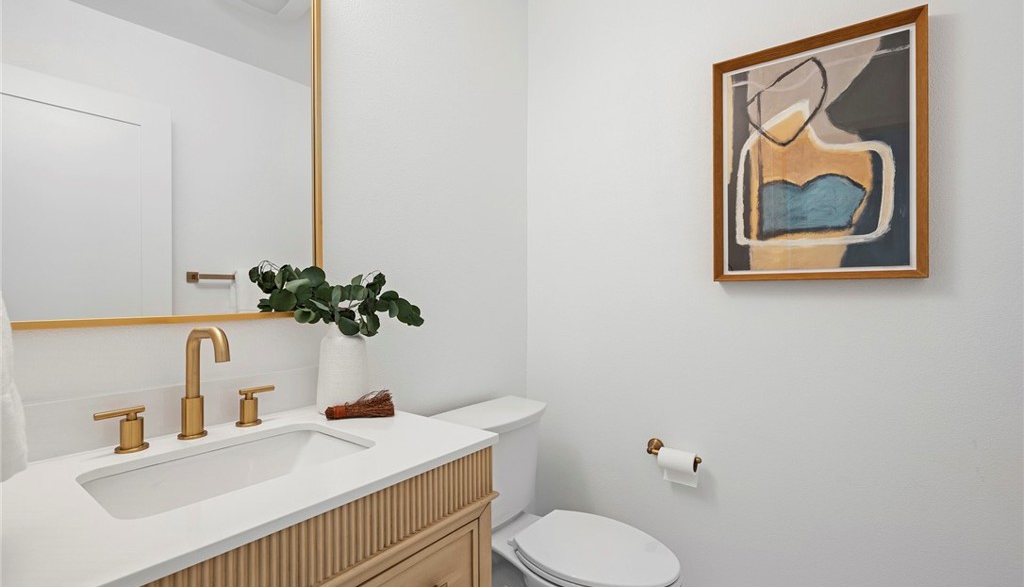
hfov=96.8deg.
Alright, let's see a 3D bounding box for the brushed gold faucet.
[{"bbox_3d":[-0.595,0.179,0.884,0.185,0.220,0.050,0,0,37],"label":"brushed gold faucet"}]

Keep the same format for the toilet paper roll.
[{"bbox_3d":[0.556,0.586,1.514,0.109,0.119,0.070,0,0,37],"label":"toilet paper roll"}]

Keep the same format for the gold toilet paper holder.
[{"bbox_3d":[0.548,0.543,1.552,0.198,0.060,0.076,0,0,37],"label":"gold toilet paper holder"}]

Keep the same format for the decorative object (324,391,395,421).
[{"bbox_3d":[-0.351,0.260,1.075,0.160,0.060,0.052,0,0,-12],"label":"decorative object"}]

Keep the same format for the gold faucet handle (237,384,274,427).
[{"bbox_3d":[-0.574,0.253,1.023,0.050,0.074,0.082,0,0,37],"label":"gold faucet handle"}]

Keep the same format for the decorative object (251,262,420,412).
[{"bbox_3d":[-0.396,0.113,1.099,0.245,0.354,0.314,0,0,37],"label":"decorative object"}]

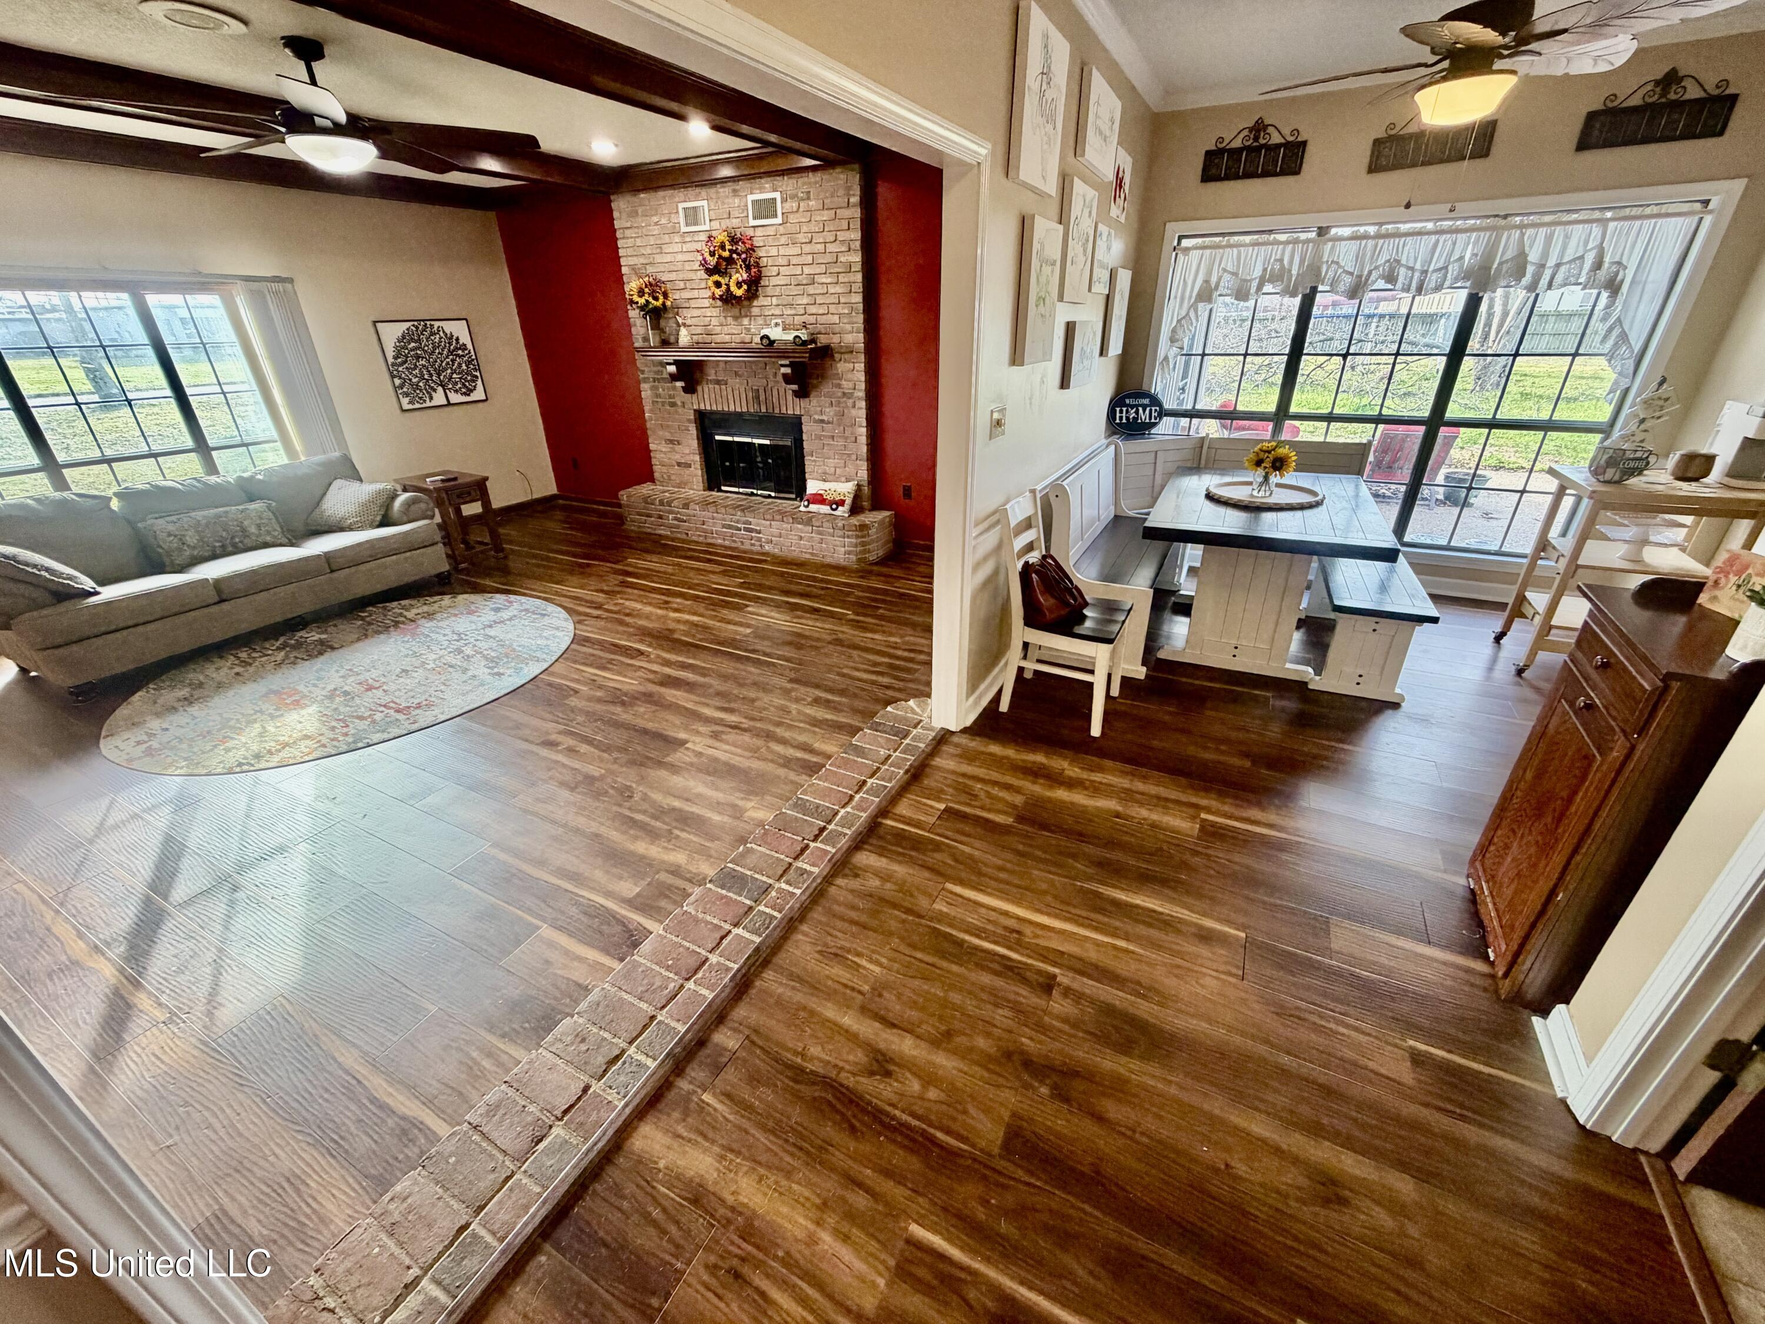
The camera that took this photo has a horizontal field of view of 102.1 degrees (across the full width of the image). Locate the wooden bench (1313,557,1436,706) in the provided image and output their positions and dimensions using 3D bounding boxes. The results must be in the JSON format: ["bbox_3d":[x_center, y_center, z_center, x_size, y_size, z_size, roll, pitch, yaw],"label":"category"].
[{"bbox_3d":[2.415,-0.255,3.634,0.395,0.446,1.180,11,29,23],"label":"wooden bench"}]

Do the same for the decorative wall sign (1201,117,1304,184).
[{"bbox_3d":[2.127,-2.932,4.080,0.535,0.290,0.029,11,28,25],"label":"decorative wall sign"}]

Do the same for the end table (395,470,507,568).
[{"bbox_3d":[-3.577,-1.200,5.927,0.655,0.628,0.430,12,29,25],"label":"end table"}]

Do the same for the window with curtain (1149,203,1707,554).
[{"bbox_3d":[2.925,-1.629,4.335,2.414,1.798,0.130,11,28,25],"label":"window with curtain"}]

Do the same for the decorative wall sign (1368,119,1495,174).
[{"bbox_3d":[2.887,-2.762,3.736,0.529,0.289,0.029,11,28,25],"label":"decorative wall sign"}]

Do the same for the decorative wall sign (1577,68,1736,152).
[{"bbox_3d":[3.670,-2.620,3.364,0.535,0.298,0.029,11,28,25],"label":"decorative wall sign"}]

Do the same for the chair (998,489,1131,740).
[{"bbox_3d":[0.791,-0.223,3.077,0.515,0.932,0.450,12,29,25],"label":"chair"}]

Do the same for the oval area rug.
[{"bbox_3d":[-3.012,0.001,4.190,2.140,0.012,2.260,12,29,25],"label":"oval area rug"}]

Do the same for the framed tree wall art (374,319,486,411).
[{"bbox_3d":[-3.910,-2.606,6.242,0.032,0.700,0.832,11,28,25],"label":"framed tree wall art"}]

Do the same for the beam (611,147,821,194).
[{"bbox_3d":[-1.172,-3.514,5.075,1.976,0.146,0.154,11,28,25],"label":"beam"}]

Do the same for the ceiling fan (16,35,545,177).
[{"bbox_3d":[-2.355,-2.316,3.006,1.700,0.445,1.700,12,29,25],"label":"ceiling fan"}]

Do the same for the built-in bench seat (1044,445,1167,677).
[{"bbox_3d":[1.334,-0.642,3.924,0.560,0.911,1.330,12,29,25],"label":"built-in bench seat"}]

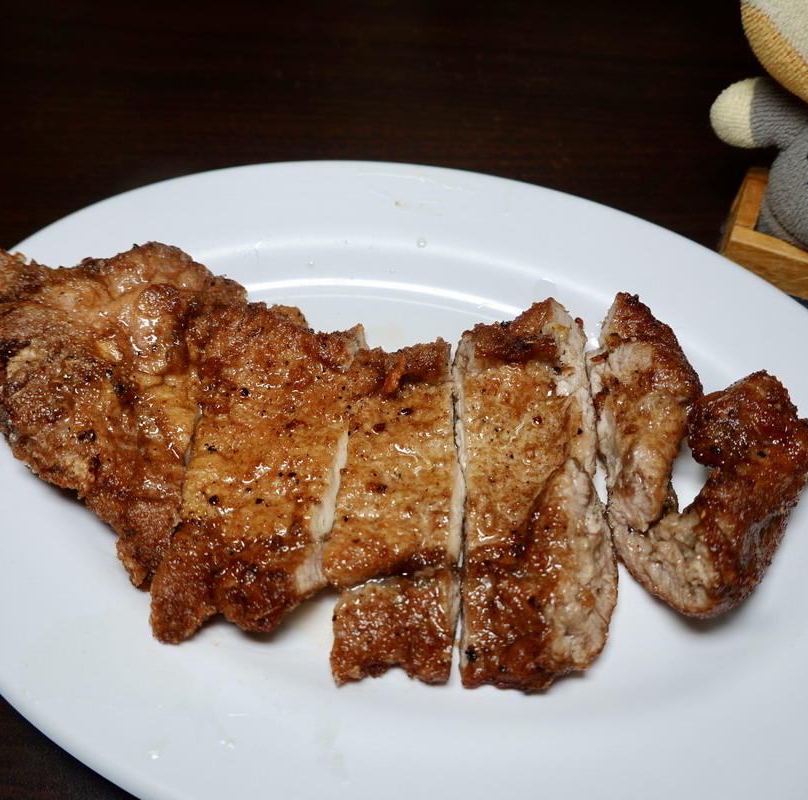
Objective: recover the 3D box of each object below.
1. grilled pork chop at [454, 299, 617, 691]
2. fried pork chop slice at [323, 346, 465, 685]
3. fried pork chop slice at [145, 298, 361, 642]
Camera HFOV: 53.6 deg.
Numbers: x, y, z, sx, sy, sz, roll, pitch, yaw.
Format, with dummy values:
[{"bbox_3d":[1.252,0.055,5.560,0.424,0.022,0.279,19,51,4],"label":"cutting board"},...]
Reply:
[{"bbox_3d":[0.034,0.018,0.209,0.039,0.019,0.109,1,59,1],"label":"grilled pork chop"},{"bbox_3d":[-0.002,0.023,0.197,0.031,0.016,0.088,3,60,2],"label":"fried pork chop slice"},{"bbox_3d":[-0.036,0.014,0.214,0.049,0.016,0.101,-1,57,0],"label":"fried pork chop slice"}]

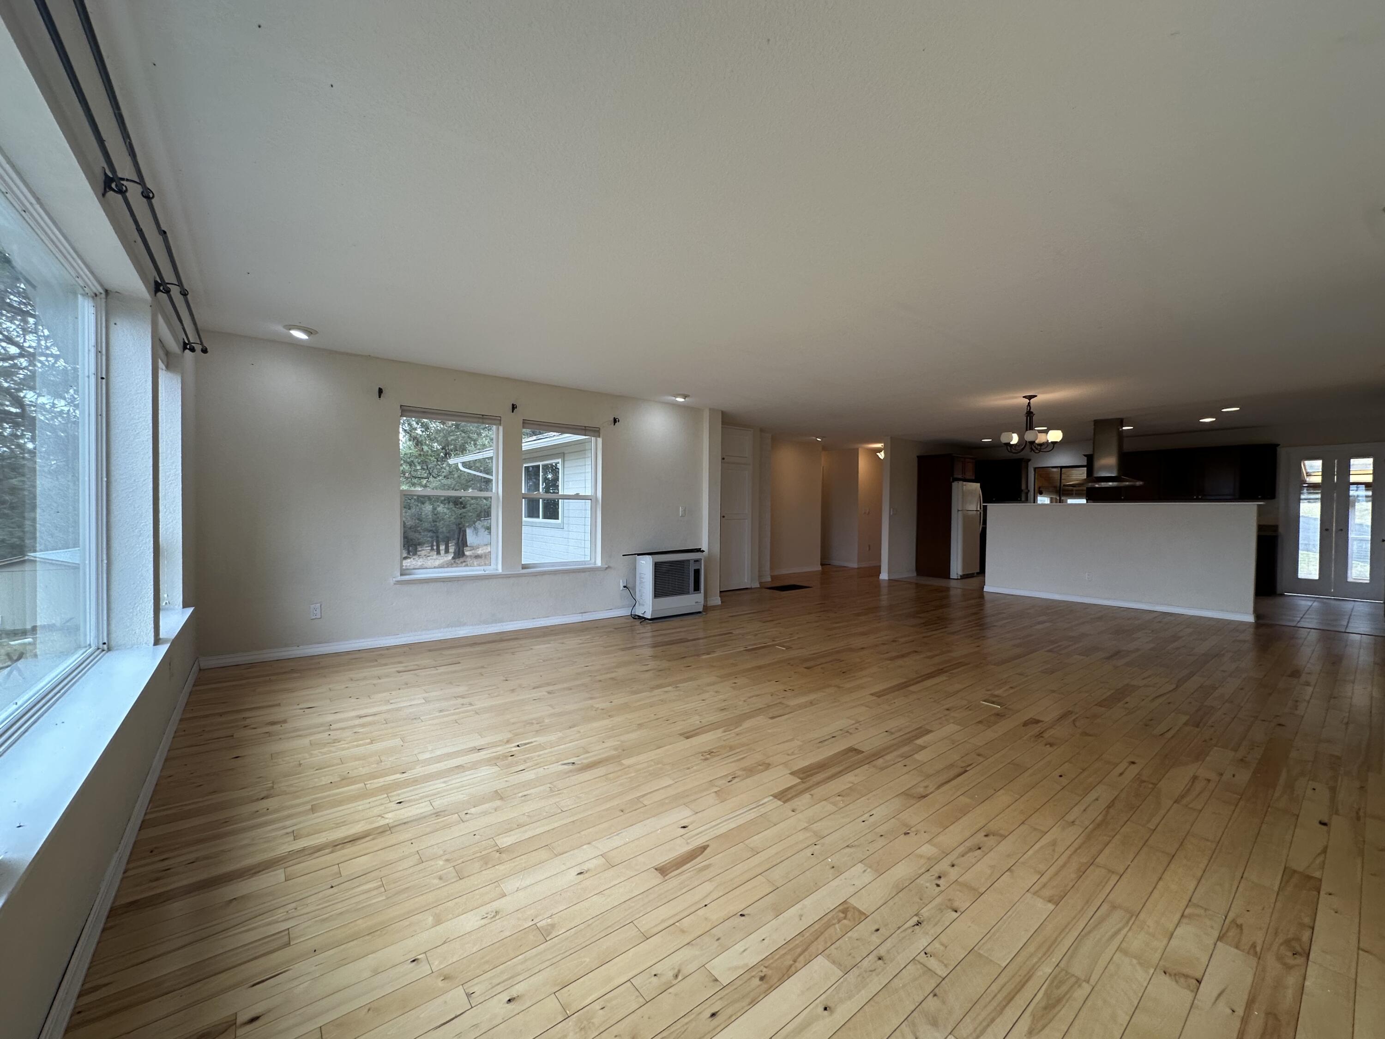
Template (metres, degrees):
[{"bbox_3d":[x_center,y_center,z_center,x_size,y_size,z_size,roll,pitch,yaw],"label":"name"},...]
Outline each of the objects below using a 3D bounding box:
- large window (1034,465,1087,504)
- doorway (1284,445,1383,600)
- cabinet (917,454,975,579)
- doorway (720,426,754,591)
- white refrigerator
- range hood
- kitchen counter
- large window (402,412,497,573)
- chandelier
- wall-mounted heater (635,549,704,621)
[{"bbox_3d":[6.979,-0.497,10.616,0.120,0.990,0.920,0,1,-38],"label":"large window"},{"bbox_3d":[9.022,0.054,7.891,0.140,2.110,0.940,0,1,-38],"label":"doorway"},{"bbox_3d":[4.662,-0.051,10.319,0.930,2.180,0.650,0,1,-38],"label":"cabinet"},{"bbox_3d":[0.637,-0.161,8.404,0.700,2.420,0.120,0,1,-38],"label":"doorway"},{"bbox_3d":[4.731,0.191,10.270,0.730,1.700,0.750,0,1,-38],"label":"white refrigerator"},{"bbox_3d":[5.498,-0.874,7.423,0.500,0.890,0.740,0,1,-38],"label":"range hood"},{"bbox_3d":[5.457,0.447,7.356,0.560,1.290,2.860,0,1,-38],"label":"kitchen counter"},{"bbox_3d":[-2.182,-0.239,5.084,0.860,1.458,0.120,0,1,-38],"label":"large window"},{"bbox_3d":[3.672,-1.022,6.104,0.570,0.620,0.570,0,1,-38],"label":"chandelier"},{"bbox_3d":[-0.259,0.730,6.312,0.710,0.700,0.320,0,1,-38],"label":"wall-mounted heater"}]

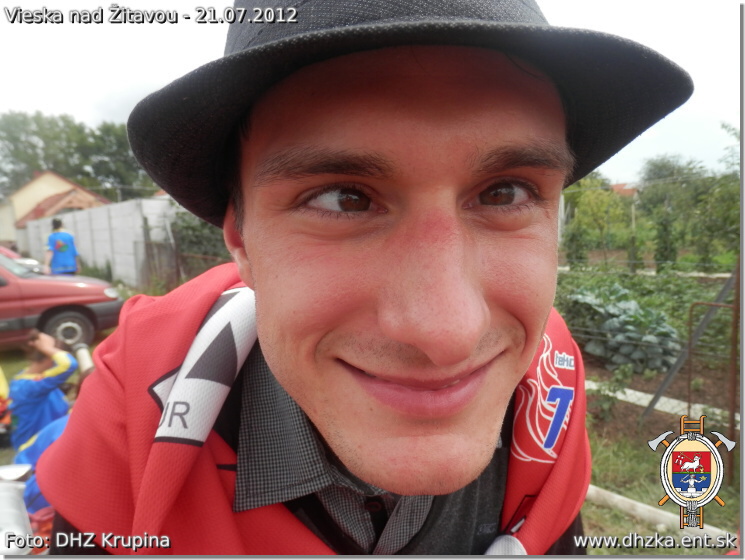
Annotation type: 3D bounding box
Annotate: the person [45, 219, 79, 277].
[{"bbox_3d":[-5.150,-0.180,8.950,0.550,1.680,0.360,-3,6,-24],"label":"person"}]

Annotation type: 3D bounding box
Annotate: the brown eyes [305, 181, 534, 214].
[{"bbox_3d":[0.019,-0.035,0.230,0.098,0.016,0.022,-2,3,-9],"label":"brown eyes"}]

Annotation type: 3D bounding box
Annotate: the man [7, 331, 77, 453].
[{"bbox_3d":[-2.090,0.750,3.500,0.620,0.830,0.520,-6,8,-43],"label":"man"}]

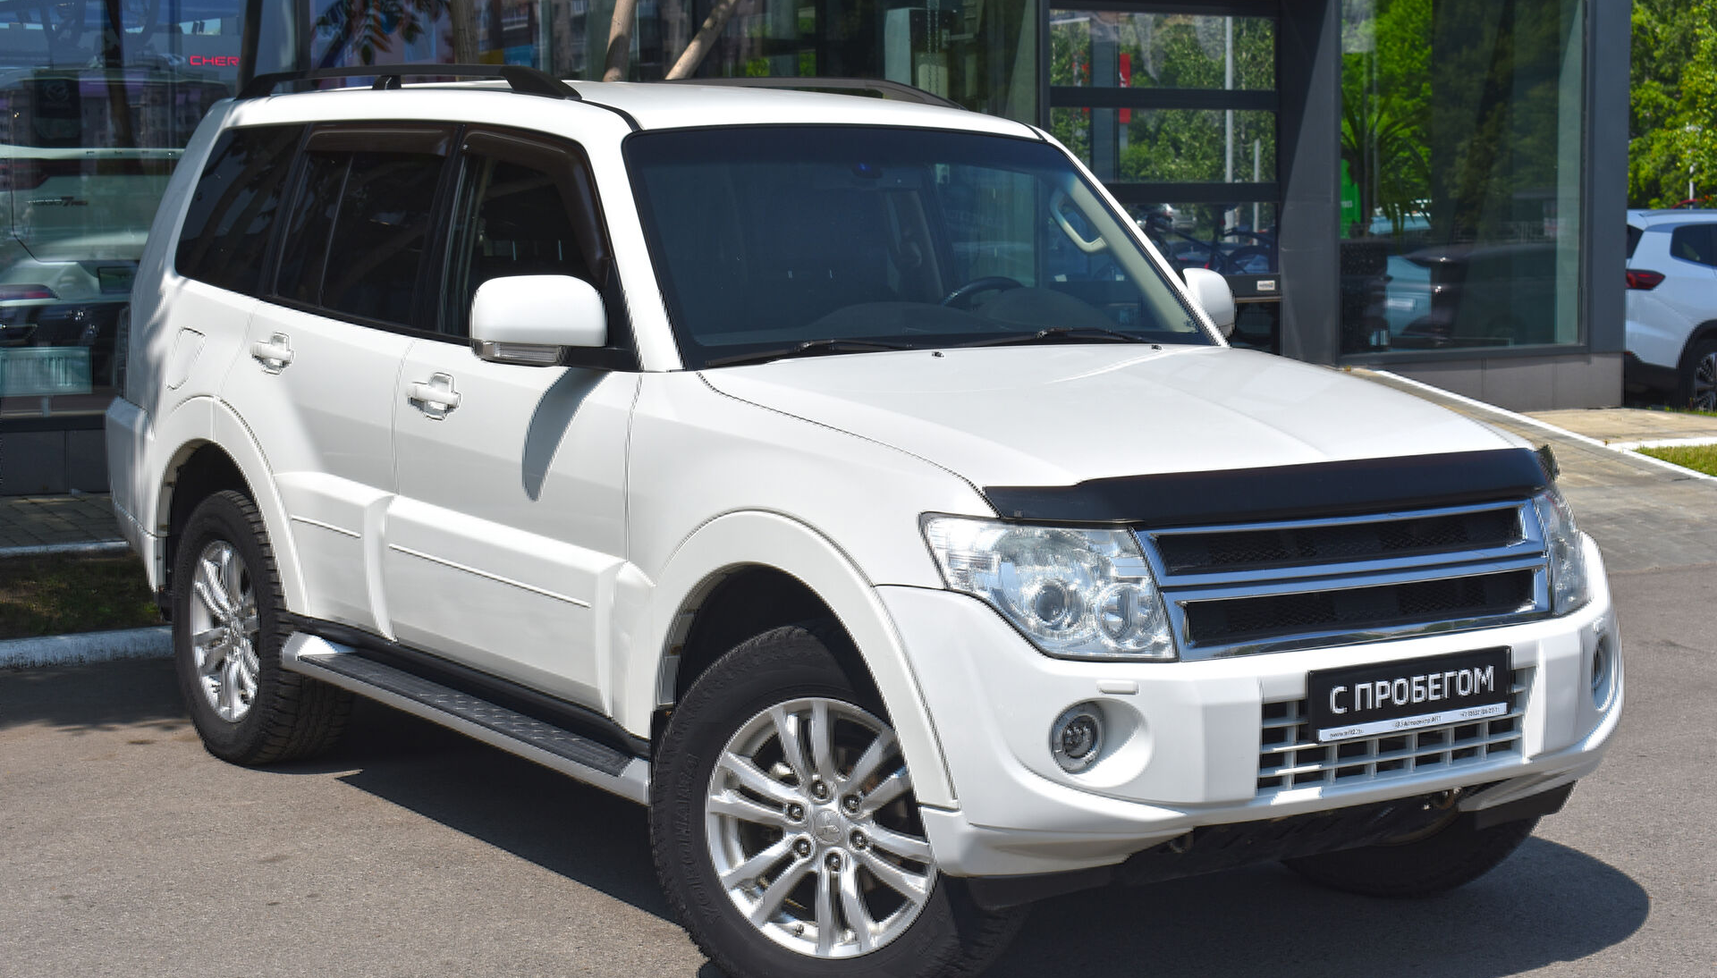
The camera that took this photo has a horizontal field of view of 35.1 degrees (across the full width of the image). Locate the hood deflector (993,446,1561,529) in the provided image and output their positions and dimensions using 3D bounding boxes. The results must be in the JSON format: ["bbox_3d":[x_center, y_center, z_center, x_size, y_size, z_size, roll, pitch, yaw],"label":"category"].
[{"bbox_3d":[0.870,-0.004,5.122,1.470,0.095,0.180,-4,7,-35],"label":"hood deflector"}]

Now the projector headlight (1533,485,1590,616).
[{"bbox_3d":[1.393,0.100,5.519,0.320,0.250,0.360,-4,7,-35],"label":"projector headlight"}]

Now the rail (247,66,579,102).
[{"bbox_3d":[-1.214,-1.038,7.027,0.080,0.105,2.000,-4,8,-35],"label":"rail"}]

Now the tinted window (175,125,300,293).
[{"bbox_3d":[-1.695,-0.764,7.425,0.050,0.464,0.664,14,-3,-35],"label":"tinted window"}]

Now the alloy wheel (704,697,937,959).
[{"bbox_3d":[-0.025,0.629,5.142,0.487,0.487,0.190,3,4,25],"label":"alloy wheel"}]

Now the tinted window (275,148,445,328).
[{"bbox_3d":[-1.205,-0.628,6.706,0.050,0.452,0.993,14,-3,-35],"label":"tinted window"}]

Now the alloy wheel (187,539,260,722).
[{"bbox_3d":[-1.634,0.382,7.399,0.190,0.487,0.487,-4,7,-35],"label":"alloy wheel"}]

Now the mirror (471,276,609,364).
[{"bbox_3d":[-0.668,-0.353,5.612,0.240,0.190,0.170,-4,7,-35],"label":"mirror"}]

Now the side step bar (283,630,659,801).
[{"bbox_3d":[-0.862,0.499,6.236,0.210,0.110,1.830,-4,7,-35],"label":"side step bar"}]

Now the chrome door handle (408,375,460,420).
[{"bbox_3d":[-0.963,-0.210,6.203,0.060,0.105,0.250,-4,7,-35],"label":"chrome door handle"}]

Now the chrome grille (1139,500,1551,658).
[{"bbox_3d":[0.942,0.159,5.033,1.030,0.235,0.140,-4,7,-35],"label":"chrome grille"}]

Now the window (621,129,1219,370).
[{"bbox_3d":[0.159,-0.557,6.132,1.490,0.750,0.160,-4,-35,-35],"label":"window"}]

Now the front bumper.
[{"bbox_3d":[0.898,0.377,5.177,1.820,0.480,0.500,-4,7,-35],"label":"front bumper"}]

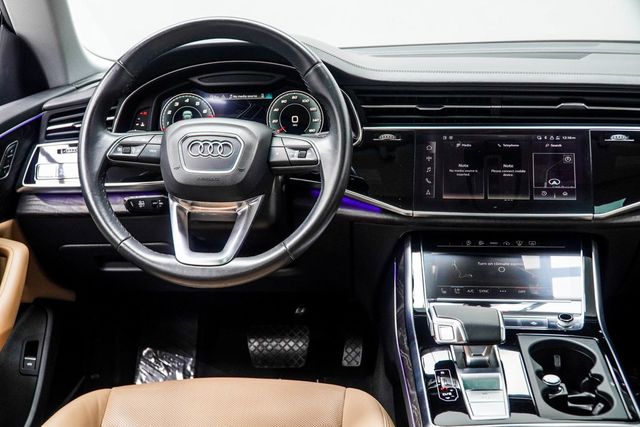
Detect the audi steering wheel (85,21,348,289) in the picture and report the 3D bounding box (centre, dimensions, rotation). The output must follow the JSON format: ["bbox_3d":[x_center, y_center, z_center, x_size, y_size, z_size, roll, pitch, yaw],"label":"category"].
[{"bbox_3d":[-0.141,-0.084,0.964,0.375,0.375,0.100,2,-8,4],"label":"audi steering wheel"}]

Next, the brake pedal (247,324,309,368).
[{"bbox_3d":[-0.092,0.289,1.505,0.133,0.098,0.028,-1,-16,3],"label":"brake pedal"}]

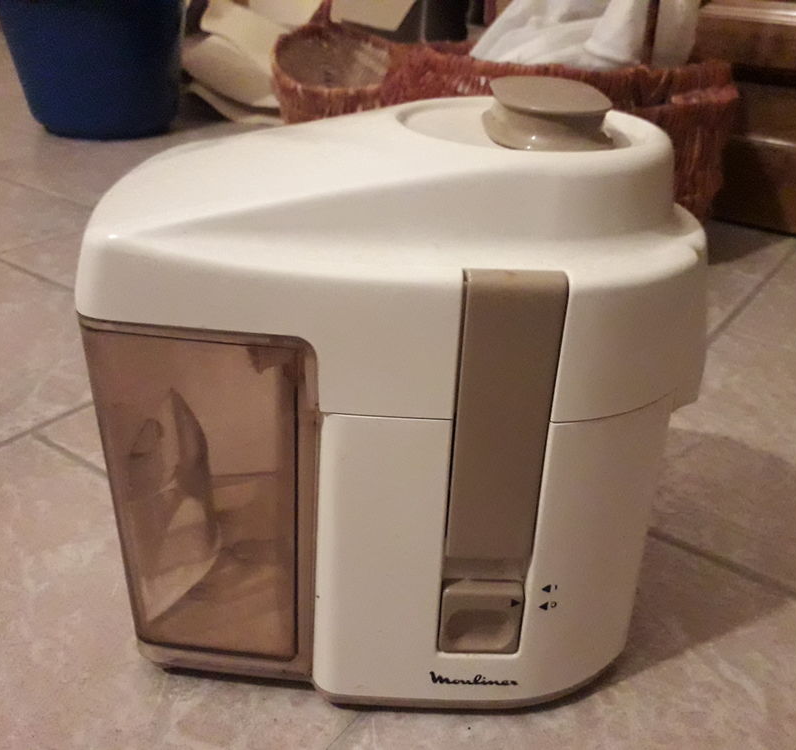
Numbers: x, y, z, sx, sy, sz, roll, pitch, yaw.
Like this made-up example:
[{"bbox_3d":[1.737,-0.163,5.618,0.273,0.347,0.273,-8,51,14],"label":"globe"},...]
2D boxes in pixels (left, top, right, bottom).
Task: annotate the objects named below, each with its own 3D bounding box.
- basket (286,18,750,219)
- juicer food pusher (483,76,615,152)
[{"bbox_3d":[0.136,-0.339,1.054,0.560,0.195,0.260,10,29,13],"label":"basket"},{"bbox_3d":[0.056,-0.097,0.292,0.048,0.023,0.056,5,28,4],"label":"juicer food pusher"}]

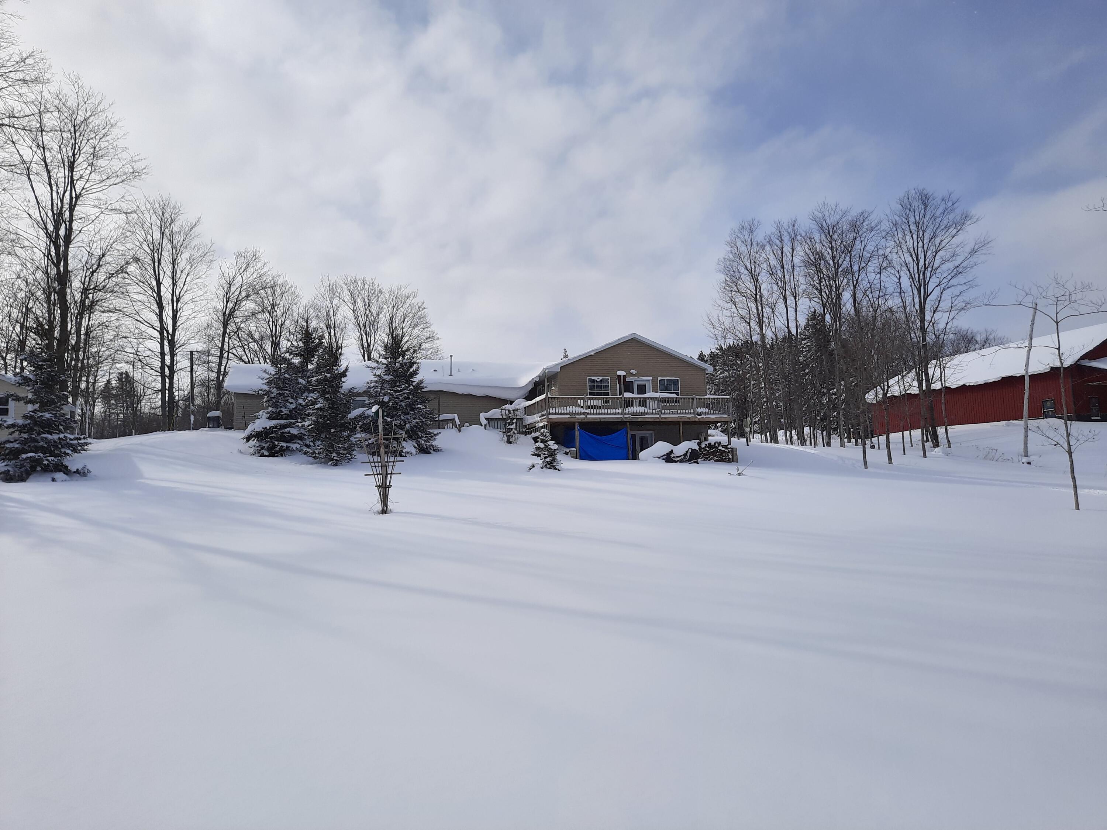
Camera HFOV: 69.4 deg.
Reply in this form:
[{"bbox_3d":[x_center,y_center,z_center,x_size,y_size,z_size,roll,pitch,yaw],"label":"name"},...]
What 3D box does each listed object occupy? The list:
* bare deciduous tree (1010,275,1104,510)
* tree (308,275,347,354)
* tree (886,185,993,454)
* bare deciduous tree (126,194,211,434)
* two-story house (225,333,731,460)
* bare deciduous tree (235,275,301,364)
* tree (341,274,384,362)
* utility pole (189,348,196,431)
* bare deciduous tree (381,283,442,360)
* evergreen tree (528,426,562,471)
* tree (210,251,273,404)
[{"bbox_3d":[10.226,-0.479,16.245,1.678,4.809,1.628,-4,-4,32],"label":"bare deciduous tree"},{"bbox_3d":[-18.228,-4.746,64.436,3.220,13.190,3.123,0,-4,-16],"label":"tree"},{"bbox_3d":[19.904,-5.012,41.354,4.872,13.712,4.726,-3,-4,26],"label":"tree"},{"bbox_3d":[-26.238,-7.011,54.567,5.322,16.458,5.162,0,-4,-26],"label":"bare deciduous tree"},{"bbox_3d":[-5.098,-0.612,43.320,24.230,6.750,15.500,0,-4,-15],"label":"two-story house"},{"bbox_3d":[-21.963,-4.657,61.430,4.757,12.444,4.614,0,-4,-20],"label":"bare deciduous tree"},{"bbox_3d":[-15.575,-4.892,65.443,3.650,13.538,3.541,-1,-4,-13],"label":"tree"},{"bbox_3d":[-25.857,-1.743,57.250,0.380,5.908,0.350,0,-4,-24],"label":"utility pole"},{"bbox_3d":[-11.606,-4.496,65.413,4.947,12.743,4.798,-1,-4,-10],"label":"bare deciduous tree"},{"bbox_3d":[-0.335,1.289,30.980,1.307,1.741,1.267,-1,-3,-1],"label":"evergreen tree"},{"bbox_3d":[-22.932,-5.489,58.477,4.241,13.708,4.114,0,-4,-21],"label":"tree"}]

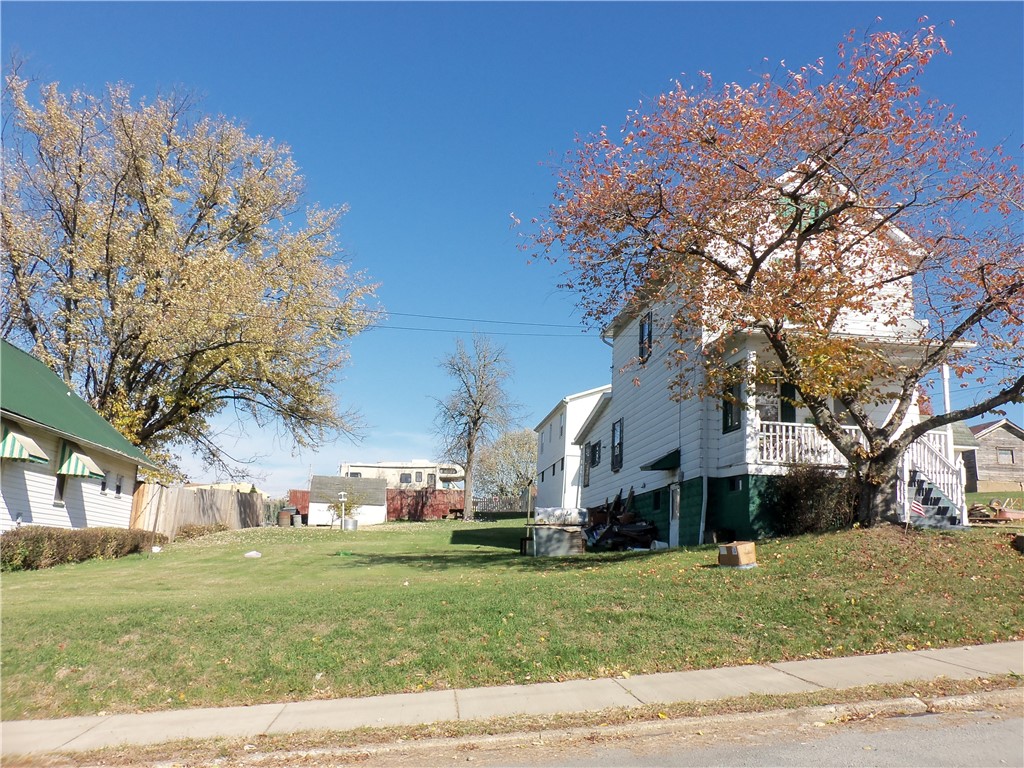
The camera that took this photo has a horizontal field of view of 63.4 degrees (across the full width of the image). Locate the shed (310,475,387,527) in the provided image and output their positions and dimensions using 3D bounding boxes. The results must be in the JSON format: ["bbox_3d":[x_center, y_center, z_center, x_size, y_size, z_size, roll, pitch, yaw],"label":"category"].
[{"bbox_3d":[-8.523,6.069,43.281,3.900,2.650,2.500,4,-12,-6],"label":"shed"}]

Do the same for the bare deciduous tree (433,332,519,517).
[{"bbox_3d":[-1.978,2.441,46.581,4.800,10.600,4.800,4,-12,-6],"label":"bare deciduous tree"}]

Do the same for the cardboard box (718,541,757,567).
[{"bbox_3d":[3.535,2.661,12.984,0.370,0.300,0.450,-2,-7,42],"label":"cardboard box"}]

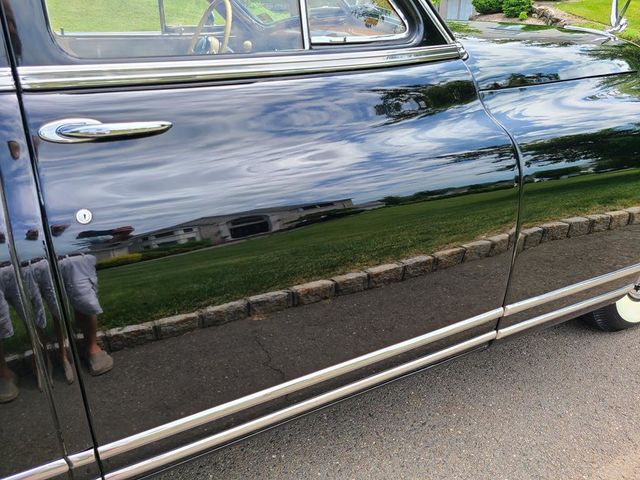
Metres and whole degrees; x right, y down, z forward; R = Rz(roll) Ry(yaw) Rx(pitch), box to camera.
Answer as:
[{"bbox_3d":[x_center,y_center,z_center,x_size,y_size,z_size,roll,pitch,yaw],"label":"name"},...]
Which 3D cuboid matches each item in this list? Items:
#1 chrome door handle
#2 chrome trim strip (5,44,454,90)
[{"bbox_3d":[-0.321,-0.167,0.733,0.185,0.036,0.048,-13,27,-25],"label":"chrome door handle"},{"bbox_3d":[-0.056,-0.334,0.903,0.885,0.038,0.030,-14,27,-27],"label":"chrome trim strip"}]

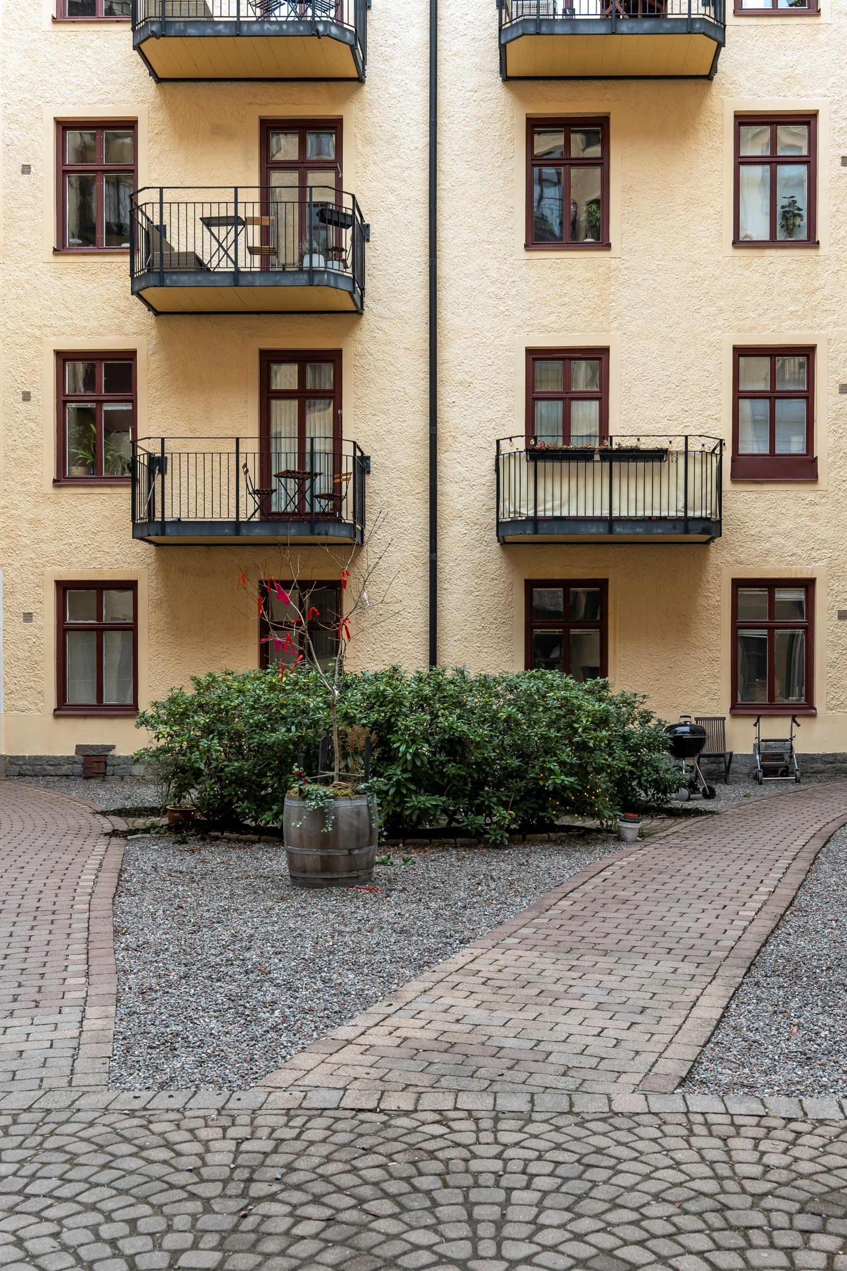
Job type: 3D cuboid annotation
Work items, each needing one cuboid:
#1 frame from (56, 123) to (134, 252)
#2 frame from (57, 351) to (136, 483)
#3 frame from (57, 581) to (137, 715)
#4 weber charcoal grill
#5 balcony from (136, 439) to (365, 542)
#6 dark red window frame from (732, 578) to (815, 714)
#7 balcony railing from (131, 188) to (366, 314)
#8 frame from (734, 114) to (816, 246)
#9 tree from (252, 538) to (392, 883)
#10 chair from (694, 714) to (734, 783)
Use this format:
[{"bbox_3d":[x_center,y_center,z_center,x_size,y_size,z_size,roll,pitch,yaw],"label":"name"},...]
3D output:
[{"bbox_3d":[-4.370,-6.000,16.970,1.060,1.750,0.130,0,-1,3],"label":"frame"},{"bbox_3d":[-4.360,-2.930,16.970,1.050,1.710,0.130,0,-1,3],"label":"frame"},{"bbox_3d":[-4.649,0.181,18.144,1.149,1.914,0.170,0,-1,1],"label":"frame"},{"bbox_3d":[2.950,1.365,14.100,0.550,0.920,0.560,0,-1,0],"label":"weber charcoal grill"},{"bbox_3d":[-2.350,-1.940,17.400,3.050,1.330,1.250,0,-1,2],"label":"balcony"},{"bbox_3d":[4.620,0.130,16.830,1.060,1.710,0.130,0,-1,3],"label":"dark red window frame"},{"bbox_3d":[-2.200,-4.880,16.230,2.770,1.230,1.200,0,-1,3],"label":"balcony railing"},{"bbox_3d":[4.660,-6.030,16.840,1.080,1.740,0.130,0,-1,3],"label":"frame"},{"bbox_3d":[-0.750,0.510,9.350,1.030,2.550,1.000,0,-1,0],"label":"tree"},{"bbox_3d":[3.946,1.572,17.300,0.480,0.910,0.520,0,-1,0],"label":"chair"}]

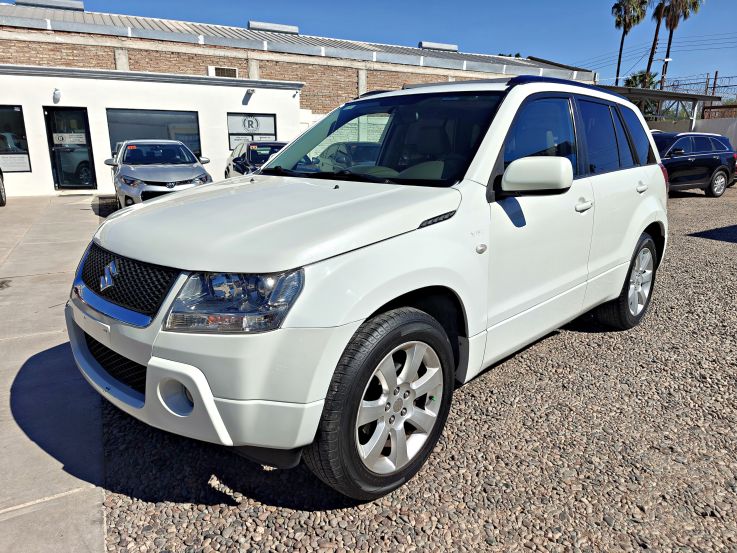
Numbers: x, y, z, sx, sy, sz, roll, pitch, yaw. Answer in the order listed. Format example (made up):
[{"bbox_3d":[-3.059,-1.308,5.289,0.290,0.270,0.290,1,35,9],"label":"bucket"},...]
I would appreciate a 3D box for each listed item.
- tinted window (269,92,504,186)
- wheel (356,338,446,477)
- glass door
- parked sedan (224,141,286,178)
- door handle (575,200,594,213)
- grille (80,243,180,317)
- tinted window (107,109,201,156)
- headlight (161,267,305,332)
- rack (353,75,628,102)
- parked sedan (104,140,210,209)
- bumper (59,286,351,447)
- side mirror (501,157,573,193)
[{"bbox_3d":[0.024,-0.766,2.673,1.475,0.131,0.727,14,58,43],"label":"tinted window"},{"bbox_3d":[0.070,0.467,1.858,0.500,0.500,0.192,-13,19,-43],"label":"wheel"},{"bbox_3d":[-8.137,-3.481,13.412,1.040,2.200,0.080,-5,15,-22],"label":"glass door"},{"bbox_3d":[-2.329,-2.499,11.775,1.780,1.460,4.550,-6,15,-25],"label":"parked sedan"},{"bbox_3d":[1.196,-0.383,2.677,0.212,0.056,0.051,-13,19,-43],"label":"door handle"},{"bbox_3d":[-0.966,0.023,1.854,0.192,0.232,0.869,-13,19,-43],"label":"grille"},{"bbox_3d":[-6.113,-4.109,14.104,2.410,1.290,0.080,-5,15,-22],"label":"tinted window"},{"bbox_3d":[-0.441,0.067,1.486,0.333,0.192,0.374,-13,19,-43],"label":"headlight"},{"bbox_3d":[0.937,-1.241,3.494,1.788,0.096,1.232,-13,19,-43],"label":"rack"},{"bbox_3d":[-4.590,-2.255,10.733,1.800,1.455,4.630,-7,16,-26],"label":"parked sedan"},{"bbox_3d":[-0.851,0.246,2.031,0.586,0.465,1.798,-13,19,-43],"label":"bumper"},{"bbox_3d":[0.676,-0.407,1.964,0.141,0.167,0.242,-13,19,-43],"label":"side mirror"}]

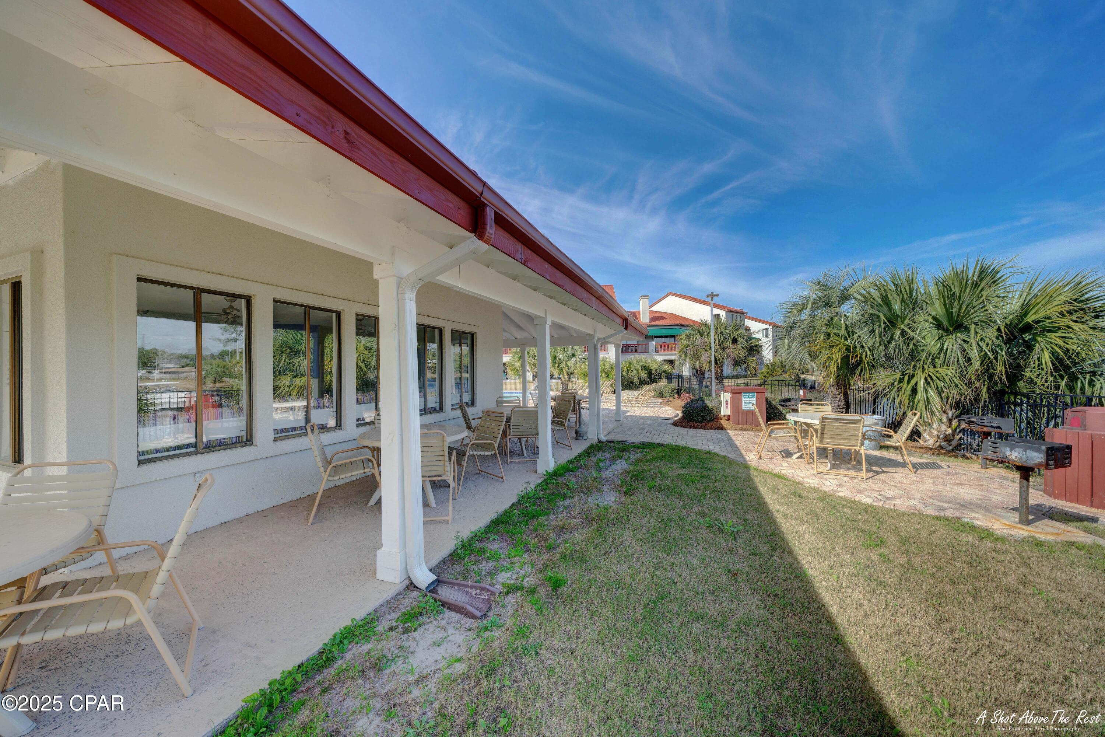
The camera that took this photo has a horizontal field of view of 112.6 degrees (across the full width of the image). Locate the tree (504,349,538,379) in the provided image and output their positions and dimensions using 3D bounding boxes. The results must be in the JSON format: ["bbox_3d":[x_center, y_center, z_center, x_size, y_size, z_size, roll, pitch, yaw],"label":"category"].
[{"bbox_3d":[-1.677,-0.760,27.000,3.300,4.200,3.300,-1,-1,21],"label":"tree"}]

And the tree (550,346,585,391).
[{"bbox_3d":[0.833,-0.574,24.500,3.100,4.200,3.100,-1,-1,21],"label":"tree"}]

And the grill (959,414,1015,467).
[{"bbox_3d":[6.718,1.157,5.726,0.386,0.821,0.500,0,0,-43],"label":"grill"}]

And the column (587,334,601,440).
[{"bbox_3d":[0.895,0.371,7.998,0.200,2.280,0.200,-1,0,21],"label":"column"}]

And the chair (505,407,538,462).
[{"bbox_3d":[-0.482,1.053,6.141,0.590,0.915,0.750,0,0,-15],"label":"chair"}]

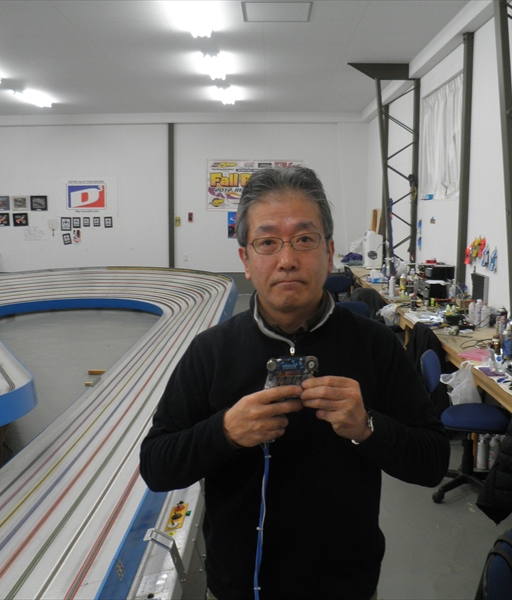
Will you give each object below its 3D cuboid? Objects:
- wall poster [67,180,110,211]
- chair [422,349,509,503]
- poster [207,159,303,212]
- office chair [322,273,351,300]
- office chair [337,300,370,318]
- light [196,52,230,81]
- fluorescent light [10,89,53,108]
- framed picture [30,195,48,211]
[{"bbox_3d":[-3.303,-2.039,12.783,0.863,0.636,0.020,0,8,1],"label":"wall poster"},{"bbox_3d":[1.280,0.695,3.855,0.580,0.830,0.550,3,8,19],"label":"chair"},{"bbox_3d":[-0.017,-2.240,12.669,1.899,0.988,0.020,0,8,1],"label":"poster"},{"bbox_3d":[1.127,0.093,8.280,0.580,0.840,0.580,-4,9,-28],"label":"office chair"},{"bbox_3d":[0.875,0.456,5.590,0.580,0.840,0.580,-3,8,-22],"label":"office chair"},{"bbox_3d":[-0.483,-2.772,7.715,0.220,0.100,1.230,1,8,1],"label":"light"},{"bbox_3d":[-3.429,-3.074,9.924,0.220,0.100,1.230,1,8,1],"label":"fluorescent light"},{"bbox_3d":[-4.126,-1.837,12.324,0.321,0.283,0.025,1,8,1],"label":"framed picture"}]

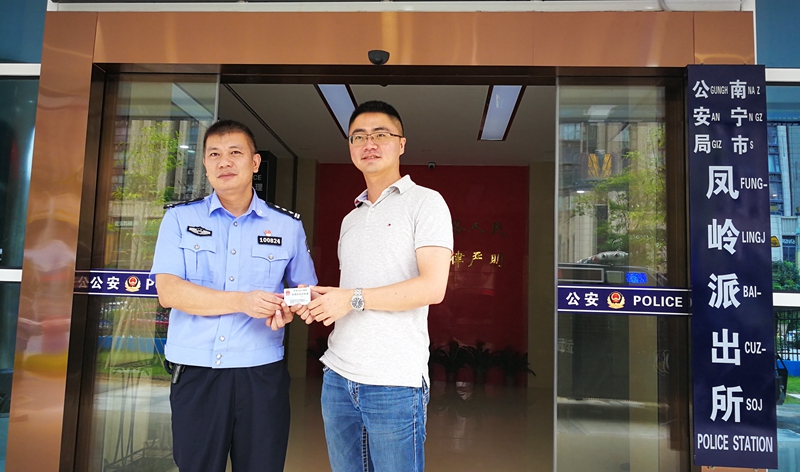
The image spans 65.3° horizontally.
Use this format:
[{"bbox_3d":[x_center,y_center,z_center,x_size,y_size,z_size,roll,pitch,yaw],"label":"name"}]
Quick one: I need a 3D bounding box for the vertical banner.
[{"bbox_3d":[1.663,0.121,3.151,0.391,2.022,0.045,1,-6,4],"label":"vertical banner"}]

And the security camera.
[{"bbox_3d":[-0.112,-0.963,3.374,0.118,0.073,0.060,1,-6,4],"label":"security camera"}]

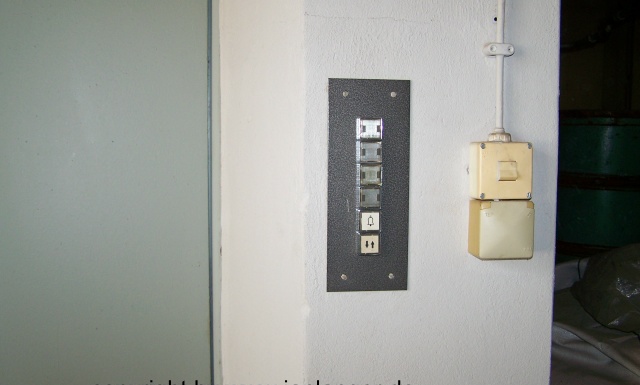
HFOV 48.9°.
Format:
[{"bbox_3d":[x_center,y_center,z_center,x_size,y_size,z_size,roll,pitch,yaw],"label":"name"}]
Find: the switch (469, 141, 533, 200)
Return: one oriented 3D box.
[{"bbox_3d":[0.214,-0.026,0.830,0.066,0.067,0.038,0,4,-7],"label":"switch"}]

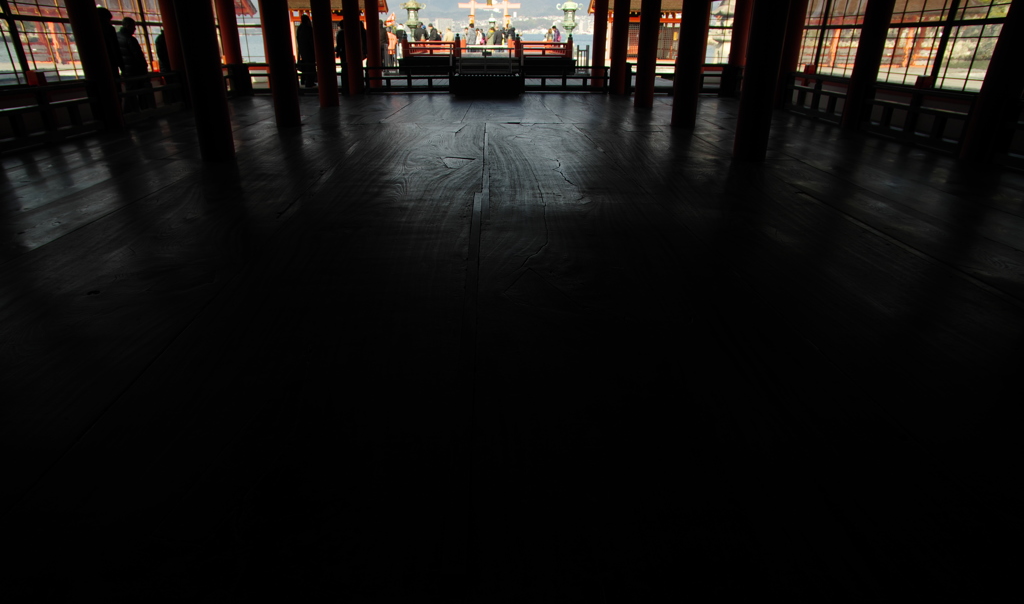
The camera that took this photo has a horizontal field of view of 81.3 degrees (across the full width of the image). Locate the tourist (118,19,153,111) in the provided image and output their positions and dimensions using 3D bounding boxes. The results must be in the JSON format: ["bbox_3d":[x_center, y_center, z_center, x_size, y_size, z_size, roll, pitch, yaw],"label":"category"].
[{"bbox_3d":[-6.586,-4.142,10.375,0.520,1.600,0.380,17,29,32],"label":"tourist"}]

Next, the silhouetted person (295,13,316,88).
[{"bbox_3d":[-5.451,-6.671,15.868,0.380,1.750,0.530,-11,27,-25],"label":"silhouetted person"}]

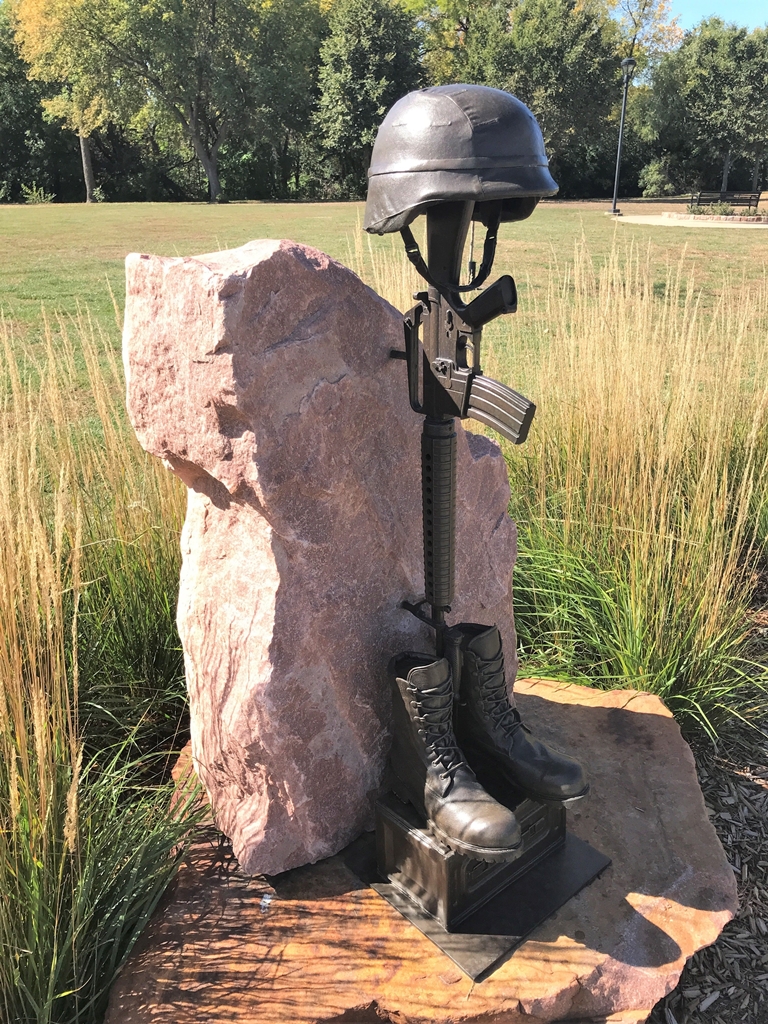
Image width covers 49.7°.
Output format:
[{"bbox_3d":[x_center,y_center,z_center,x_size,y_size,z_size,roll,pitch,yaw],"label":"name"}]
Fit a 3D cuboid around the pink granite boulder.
[{"bbox_3d":[-0.064,0.018,1.561,0.725,1.020,0.390,-19,28,-39],"label":"pink granite boulder"}]

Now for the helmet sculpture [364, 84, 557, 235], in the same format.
[{"bbox_3d":[0.102,-0.469,1.106,0.284,0.180,0.248,19,29,41],"label":"helmet sculpture"}]

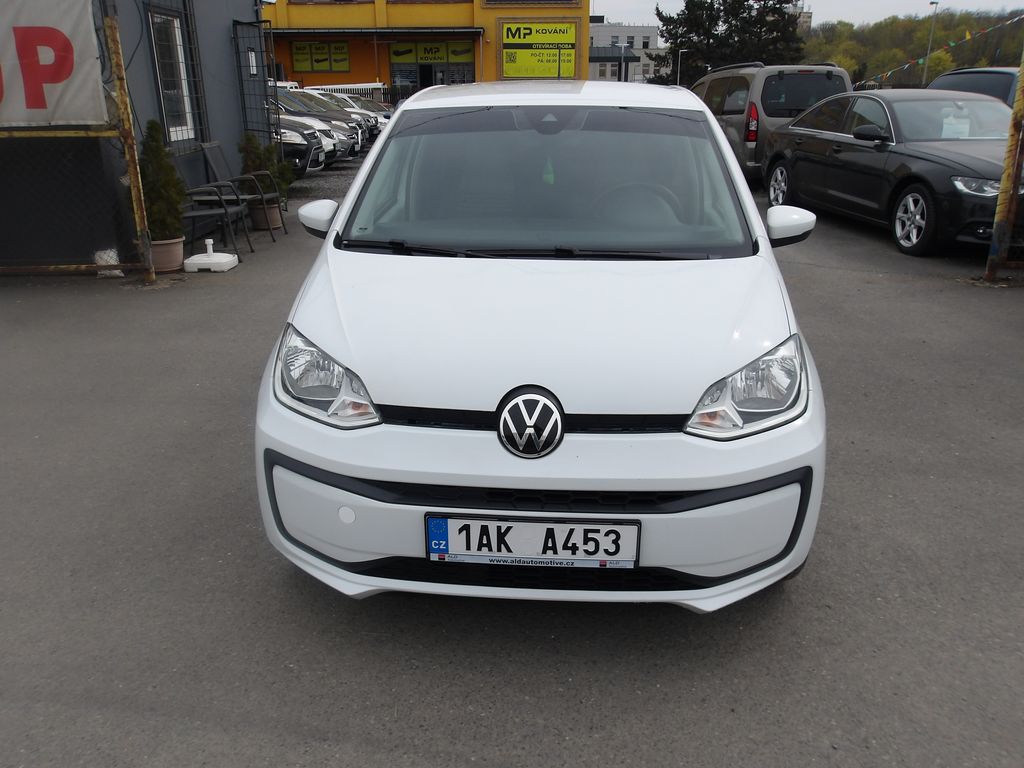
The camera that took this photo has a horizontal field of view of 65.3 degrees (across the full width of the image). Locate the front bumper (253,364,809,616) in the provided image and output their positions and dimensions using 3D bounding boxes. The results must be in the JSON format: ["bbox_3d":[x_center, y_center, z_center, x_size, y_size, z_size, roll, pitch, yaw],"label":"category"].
[{"bbox_3d":[0.056,0.266,2.153,1.620,0.570,0.450,1,20,4],"label":"front bumper"}]

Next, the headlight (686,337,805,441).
[{"bbox_3d":[0.609,0.010,2.058,0.365,0.220,0.320,1,20,4],"label":"headlight"}]

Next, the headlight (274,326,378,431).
[{"bbox_3d":[-0.491,-0.017,2.139,0.365,0.220,0.320,1,20,4],"label":"headlight"}]

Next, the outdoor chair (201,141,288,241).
[{"bbox_3d":[-2.804,-2.041,8.441,0.690,0.980,0.570,0,20,0],"label":"outdoor chair"}]

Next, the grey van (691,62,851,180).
[{"bbox_3d":[4.021,-4.329,13.517,1.820,1.830,4.380,-2,20,-5],"label":"grey van"}]

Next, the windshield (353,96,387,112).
[{"bbox_3d":[-4.882,-9.593,27.365,0.800,0.140,1.320,46,40,20],"label":"windshield"}]

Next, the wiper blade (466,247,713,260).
[{"bbox_3d":[0.245,-0.411,2.512,0.770,0.040,0.060,1,20,4],"label":"wiper blade"}]

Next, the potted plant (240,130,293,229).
[{"bbox_3d":[-2.775,-2.327,9.119,0.580,1.070,0.600,0,20,0],"label":"potted plant"}]

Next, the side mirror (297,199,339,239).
[{"bbox_3d":[-0.727,-0.625,3.037,0.200,0.150,0.140,1,20,4],"label":"side mirror"}]

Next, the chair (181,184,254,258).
[{"bbox_3d":[-2.833,-1.679,7.439,0.690,0.970,0.570,-1,20,-3],"label":"chair"}]

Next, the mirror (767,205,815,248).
[{"bbox_3d":[1.014,-0.573,2.913,0.200,0.150,0.140,1,20,4],"label":"mirror"}]

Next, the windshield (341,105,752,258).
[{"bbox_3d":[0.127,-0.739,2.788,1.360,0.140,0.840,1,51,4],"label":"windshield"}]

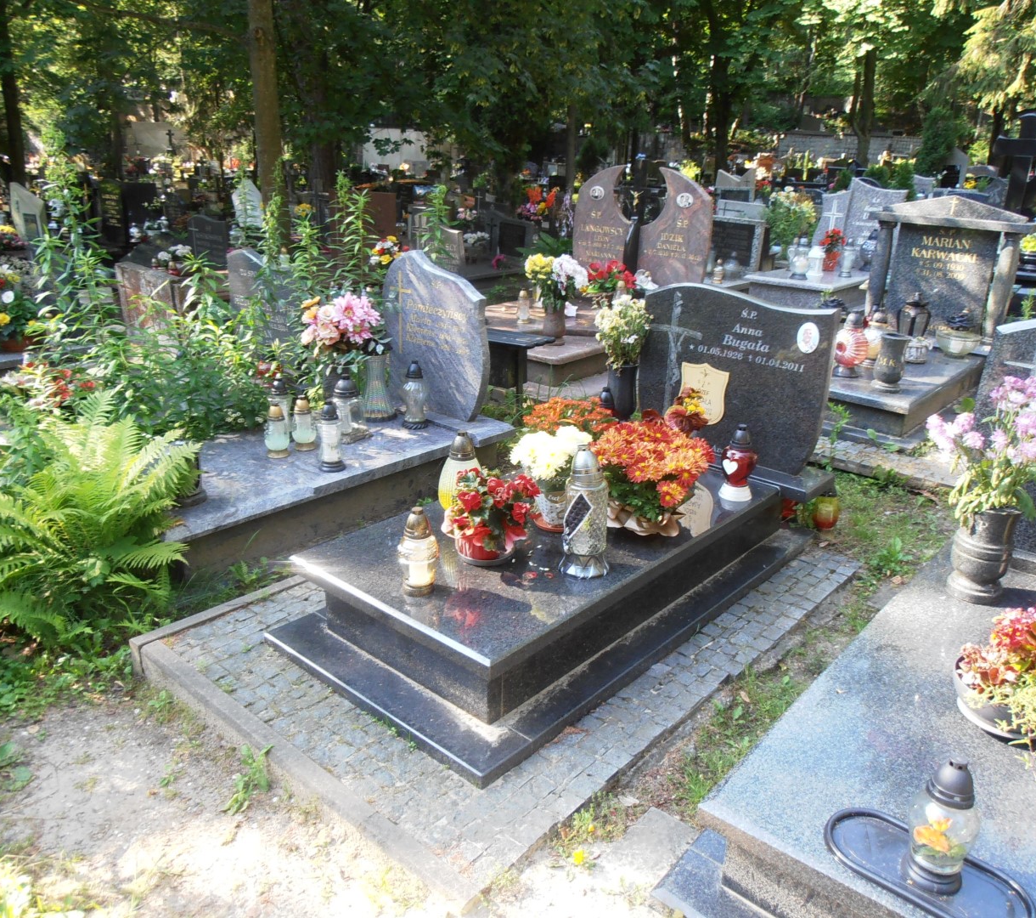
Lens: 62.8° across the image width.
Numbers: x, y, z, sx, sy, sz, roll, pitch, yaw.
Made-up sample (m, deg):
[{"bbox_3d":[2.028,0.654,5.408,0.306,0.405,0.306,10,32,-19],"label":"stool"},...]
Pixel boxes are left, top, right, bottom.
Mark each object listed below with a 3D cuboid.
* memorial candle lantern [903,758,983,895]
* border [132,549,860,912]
[{"bbox_3d":[0.767,0.647,1.515,0.125,0.256,0.125,18,25,38],"label":"memorial candle lantern"},{"bbox_3d":[0.032,0.515,2.963,1.518,0.100,2.122,17,26,39],"label":"border"}]

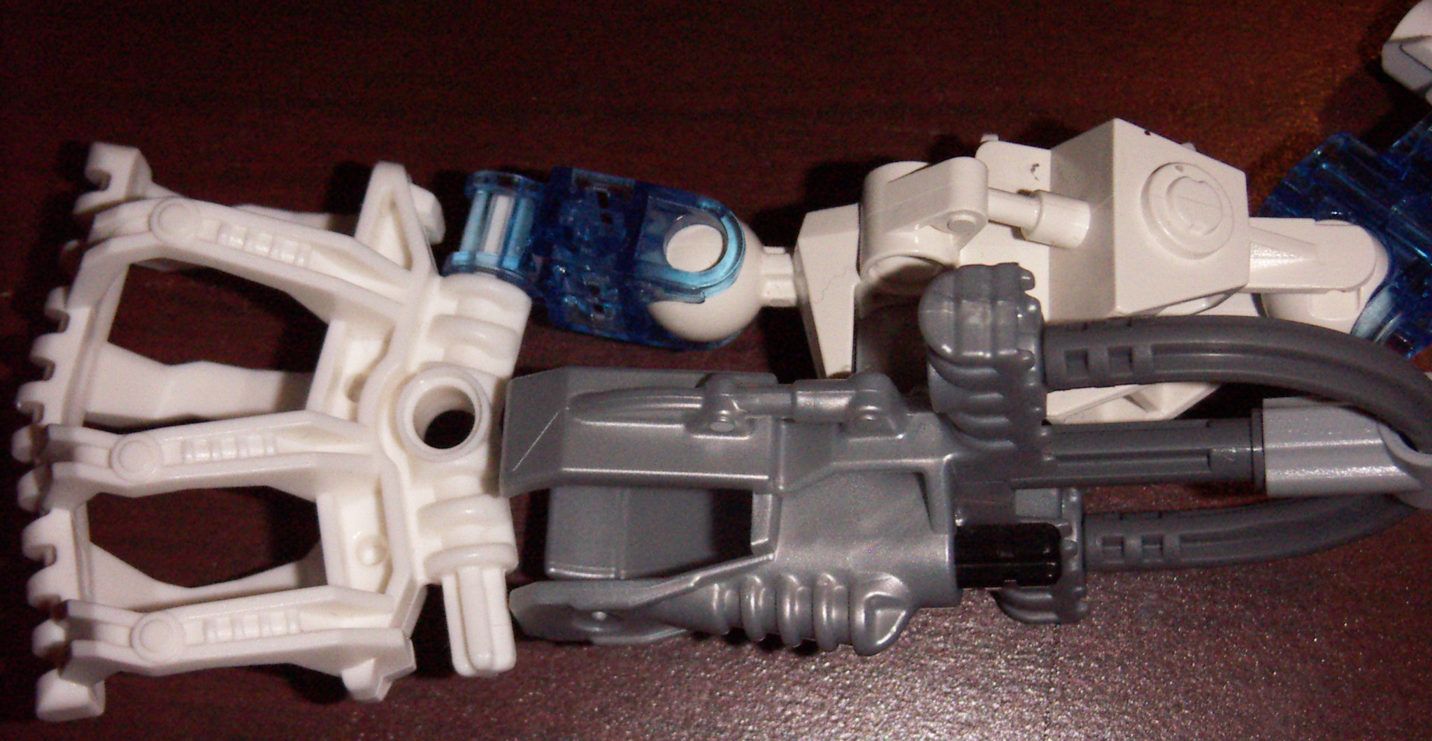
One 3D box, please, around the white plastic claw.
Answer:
[{"bbox_3d":[-0.035,0.004,0.288,0.040,0.019,0.047,1,74,2],"label":"white plastic claw"}]

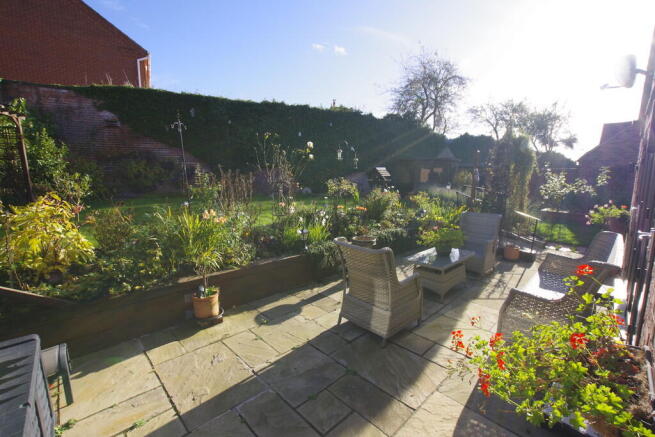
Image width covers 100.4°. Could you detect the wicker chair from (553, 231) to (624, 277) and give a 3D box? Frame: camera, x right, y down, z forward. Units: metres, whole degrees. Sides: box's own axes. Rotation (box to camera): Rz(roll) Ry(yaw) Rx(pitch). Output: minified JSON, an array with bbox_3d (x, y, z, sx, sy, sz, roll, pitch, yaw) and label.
[{"bbox_3d":[2.969,0.681,3.266,0.800,0.993,0.711,-7,10,-43],"label":"wicker chair"}]

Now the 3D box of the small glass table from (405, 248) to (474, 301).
[{"bbox_3d":[1.693,0.827,4.099,0.984,0.508,0.552,-7,10,-41],"label":"small glass table"}]

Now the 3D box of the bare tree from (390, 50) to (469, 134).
[{"bbox_3d":[7.323,-6.552,20.174,5.200,10.555,5.200,0,7,0],"label":"bare tree"}]

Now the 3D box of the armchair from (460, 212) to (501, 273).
[{"bbox_3d":[2.786,0.437,5.165,0.711,0.993,0.660,-8,10,-44],"label":"armchair"}]

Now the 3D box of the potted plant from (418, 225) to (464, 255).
[{"bbox_3d":[1.783,0.322,4.225,0.600,0.460,0.560,0,7,0],"label":"potted plant"}]

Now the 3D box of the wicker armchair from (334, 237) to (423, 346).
[{"bbox_3d":[0.571,0.724,3.059,0.711,0.993,0.660,-7,10,-41],"label":"wicker armchair"}]

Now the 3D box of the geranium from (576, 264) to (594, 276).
[{"bbox_3d":[1.559,0.314,1.650,0.080,0.070,0.080,0,7,0],"label":"geranium"}]

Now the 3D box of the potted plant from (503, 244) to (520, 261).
[{"bbox_3d":[3.935,0.698,5.789,0.290,0.300,0.290,0,7,0],"label":"potted plant"}]

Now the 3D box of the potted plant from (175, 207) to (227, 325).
[{"bbox_3d":[-1.499,0.569,3.180,0.530,1.300,0.510,0,7,0],"label":"potted plant"}]

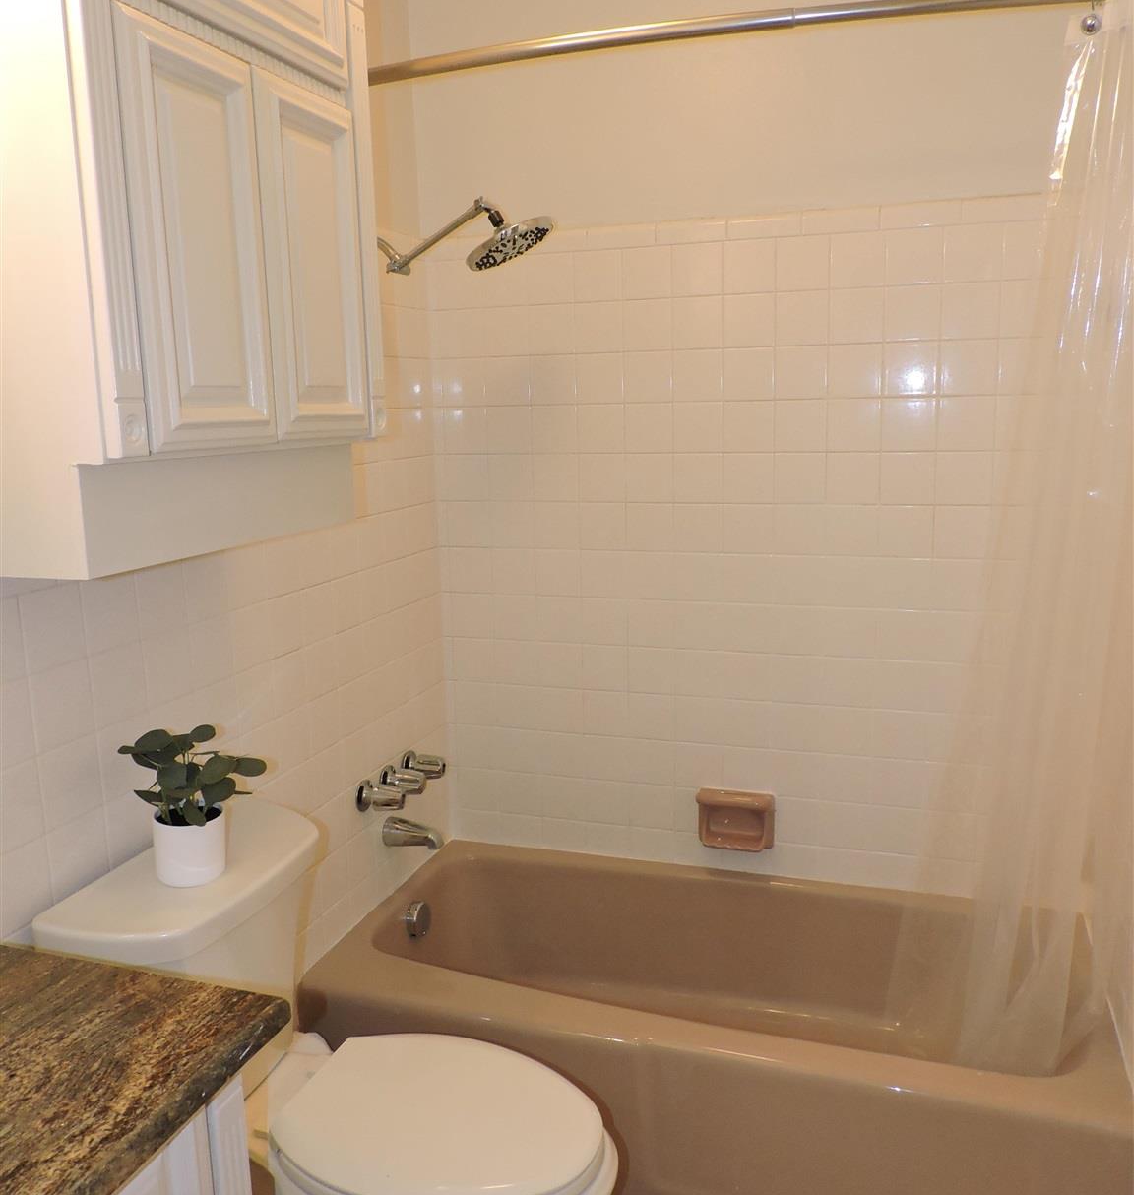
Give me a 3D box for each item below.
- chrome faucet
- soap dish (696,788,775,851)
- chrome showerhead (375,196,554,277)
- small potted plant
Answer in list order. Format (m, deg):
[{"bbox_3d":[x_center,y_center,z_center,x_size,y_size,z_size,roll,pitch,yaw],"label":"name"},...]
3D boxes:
[{"bbox_3d":[-0.339,0.533,2.348,0.132,0.064,0.058,2,11,18],"label":"chrome faucet"},{"bbox_3d":[0.383,0.513,2.391,0.170,0.133,0.060,2,11,18],"label":"soap dish"},{"bbox_3d":[-0.228,-0.712,2.069,0.425,0.138,0.190,2,11,18],"label":"chrome showerhead"},{"bbox_3d":[-0.520,0.286,1.479,0.180,0.212,0.180,2,11,18],"label":"small potted plant"}]

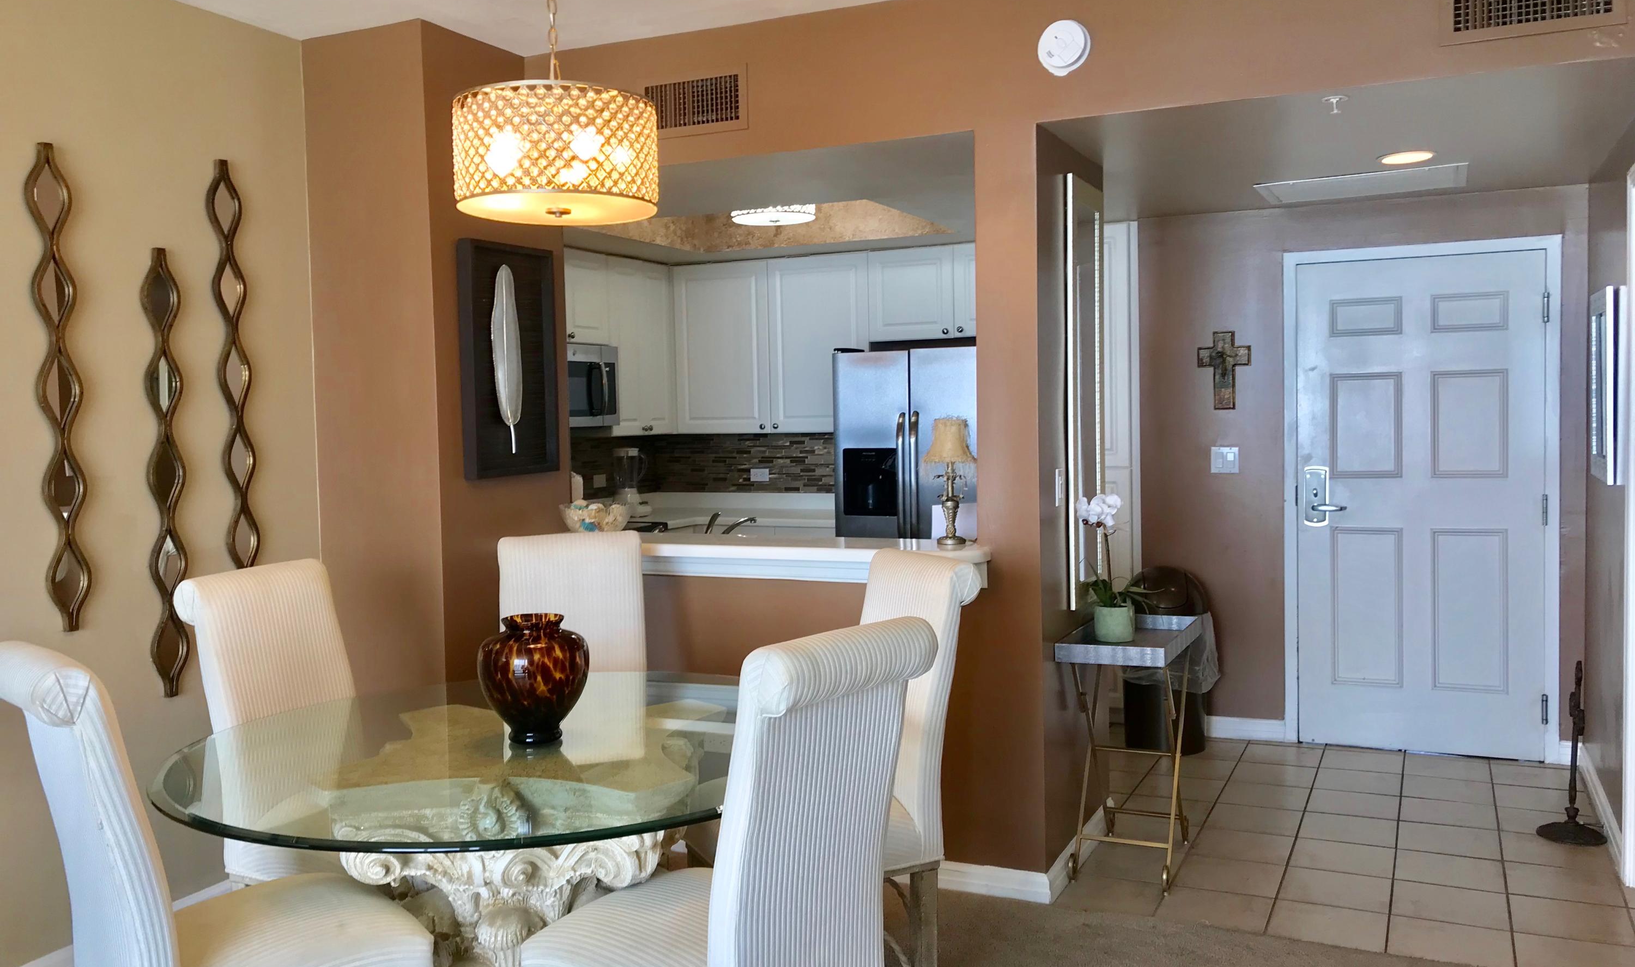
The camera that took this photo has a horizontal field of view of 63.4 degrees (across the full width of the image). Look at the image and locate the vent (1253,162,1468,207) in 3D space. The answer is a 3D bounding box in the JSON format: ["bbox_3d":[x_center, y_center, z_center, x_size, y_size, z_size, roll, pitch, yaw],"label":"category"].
[{"bbox_3d":[2.057,-1.130,5.001,0.715,0.030,0.550,1,4,25],"label":"vent"}]

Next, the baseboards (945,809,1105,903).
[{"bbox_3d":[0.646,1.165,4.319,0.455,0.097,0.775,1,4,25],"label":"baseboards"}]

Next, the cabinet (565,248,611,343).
[{"bbox_3d":[-1.358,-0.909,6.401,0.330,0.450,0.760,0,4,25],"label":"cabinet"}]

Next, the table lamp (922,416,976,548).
[{"bbox_3d":[0.399,-0.011,3.974,0.175,0.378,0.175,-1,3,0],"label":"table lamp"}]

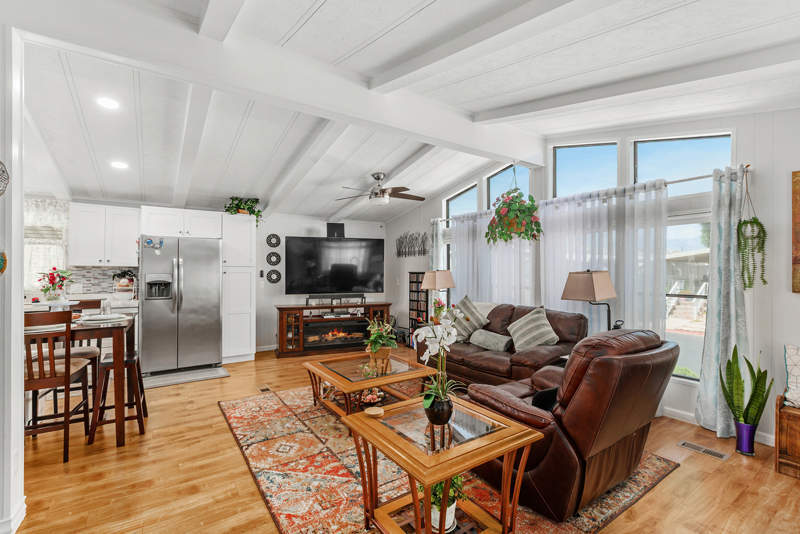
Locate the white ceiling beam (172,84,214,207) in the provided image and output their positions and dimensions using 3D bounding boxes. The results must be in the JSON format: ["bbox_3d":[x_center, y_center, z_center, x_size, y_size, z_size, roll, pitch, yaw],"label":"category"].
[{"bbox_3d":[-2.292,-1.213,3.853,0.140,0.125,3.250,0,-10,-34],"label":"white ceiling beam"}]

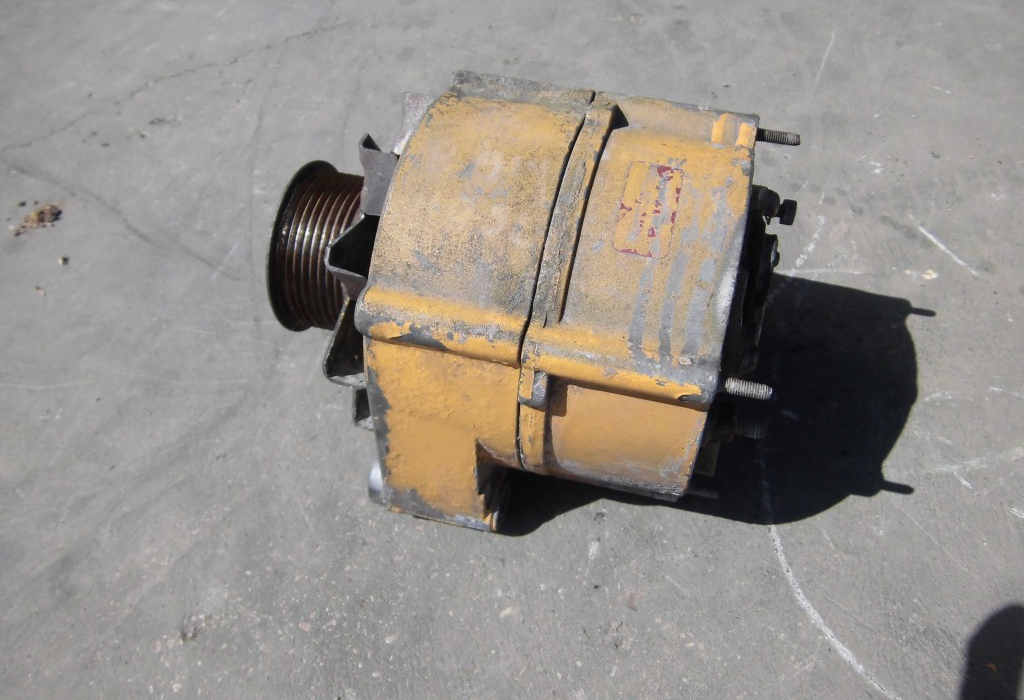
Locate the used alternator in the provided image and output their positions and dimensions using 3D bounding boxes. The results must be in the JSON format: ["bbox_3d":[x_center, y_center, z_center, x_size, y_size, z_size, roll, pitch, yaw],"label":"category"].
[{"bbox_3d":[0.004,-0.024,0.312,0.190,0.148,0.156,11,50,12],"label":"used alternator"}]

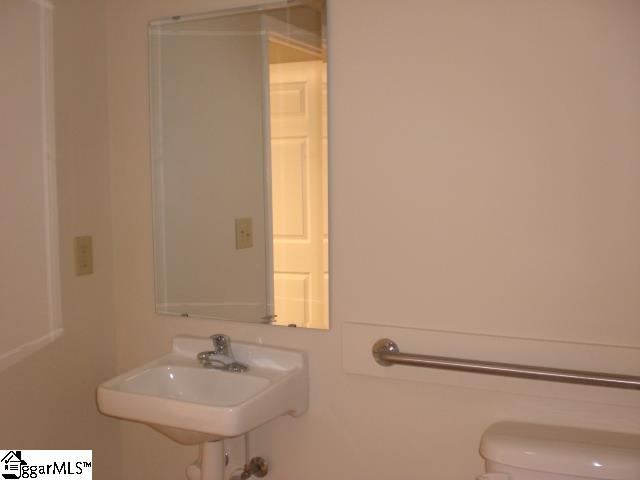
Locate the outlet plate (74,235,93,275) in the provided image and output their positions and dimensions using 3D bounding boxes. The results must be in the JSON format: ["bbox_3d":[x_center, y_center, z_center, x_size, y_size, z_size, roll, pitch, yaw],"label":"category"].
[{"bbox_3d":[-0.721,0.048,2.149,0.008,0.115,0.071,2,5,26],"label":"outlet plate"}]

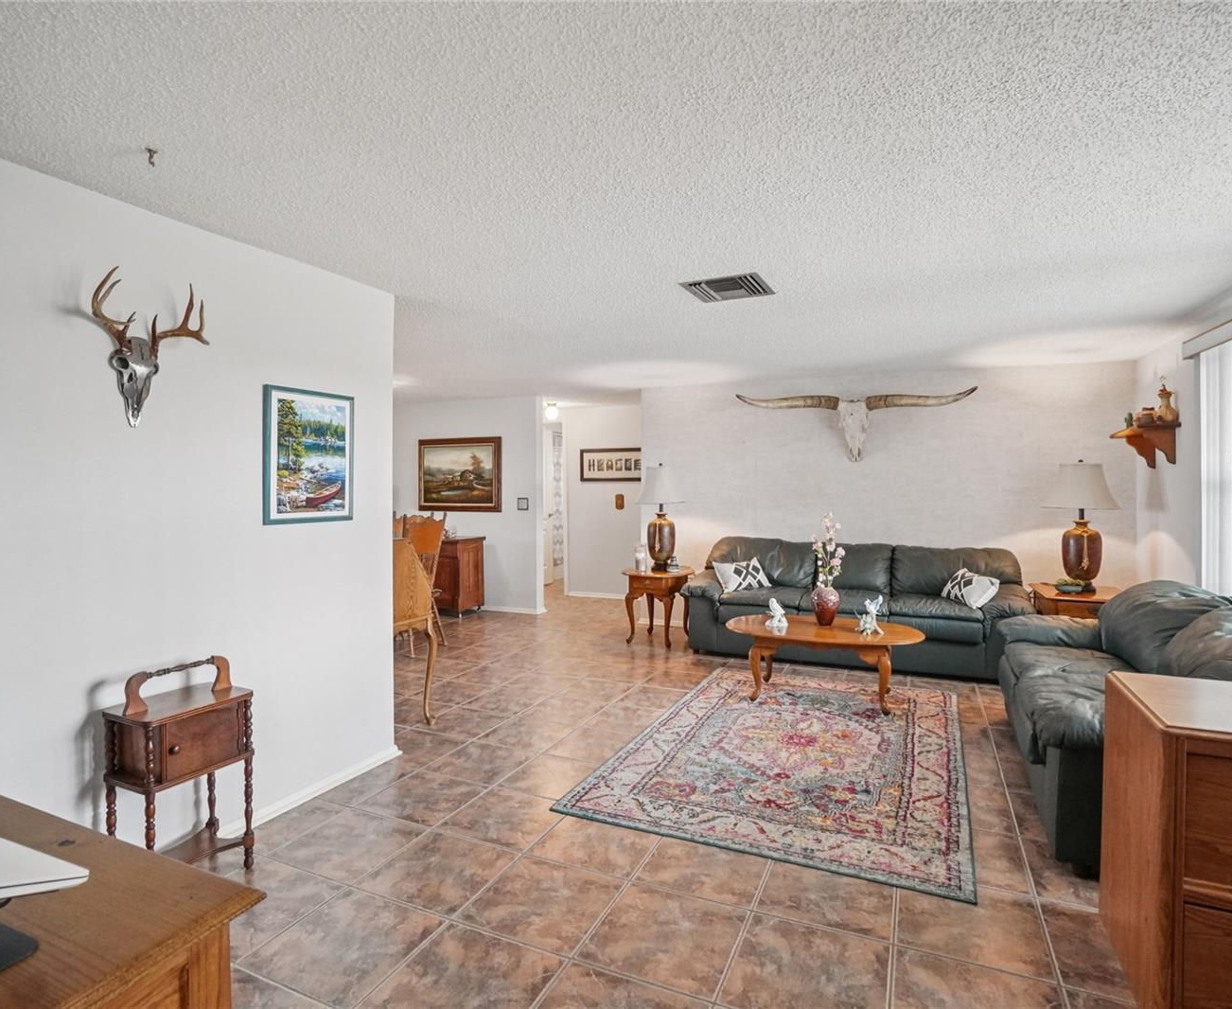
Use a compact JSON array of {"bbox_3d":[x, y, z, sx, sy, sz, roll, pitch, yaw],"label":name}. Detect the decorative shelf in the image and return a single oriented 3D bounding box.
[{"bbox_3d":[3.686,-0.406,4.406,0.245,0.265,0.676,0,1,24],"label":"decorative shelf"}]

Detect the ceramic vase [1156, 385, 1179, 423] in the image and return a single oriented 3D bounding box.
[{"bbox_3d":[3.523,-0.657,4.039,0.118,0.274,0.118,1,2,26],"label":"ceramic vase"}]

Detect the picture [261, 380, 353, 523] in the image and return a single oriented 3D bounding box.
[{"bbox_3d":[-1.345,-0.212,2.809,0.029,0.588,0.480,0,1,24],"label":"picture"}]

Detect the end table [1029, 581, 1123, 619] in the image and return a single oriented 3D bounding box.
[{"bbox_3d":[3.413,0.952,4.595,0.588,0.588,0.676,0,1,24],"label":"end table"}]

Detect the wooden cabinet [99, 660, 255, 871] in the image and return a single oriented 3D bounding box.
[{"bbox_3d":[-1.495,0.942,2.193,0.245,0.774,0.392,1,2,26],"label":"wooden cabinet"}]

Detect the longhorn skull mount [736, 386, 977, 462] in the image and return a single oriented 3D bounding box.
[{"bbox_3d":[2.088,-0.706,5.653,2.048,0.647,0.245,0,1,24],"label":"longhorn skull mount"}]

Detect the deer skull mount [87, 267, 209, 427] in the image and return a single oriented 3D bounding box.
[{"bbox_3d":[-1.530,-0.510,2.083,0.225,0.510,0.363,1,2,26],"label":"deer skull mount"}]

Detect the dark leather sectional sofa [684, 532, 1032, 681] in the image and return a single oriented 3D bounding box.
[{"bbox_3d":[1.904,0.796,5.200,2.568,0.902,0.960,0,1,24],"label":"dark leather sectional sofa"}]

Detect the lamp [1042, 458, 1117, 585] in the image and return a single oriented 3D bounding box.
[{"bbox_3d":[3.383,0.145,4.593,0.431,0.951,0.431,1,2,26],"label":"lamp"}]

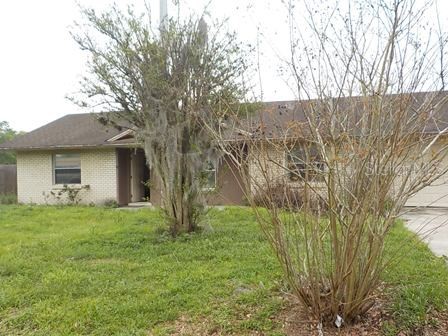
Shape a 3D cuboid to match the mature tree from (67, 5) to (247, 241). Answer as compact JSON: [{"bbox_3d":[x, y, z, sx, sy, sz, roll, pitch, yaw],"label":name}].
[{"bbox_3d":[-1.460,-1.060,8.800,3.950,5.200,3.600,-1,0,0],"label":"mature tree"}]

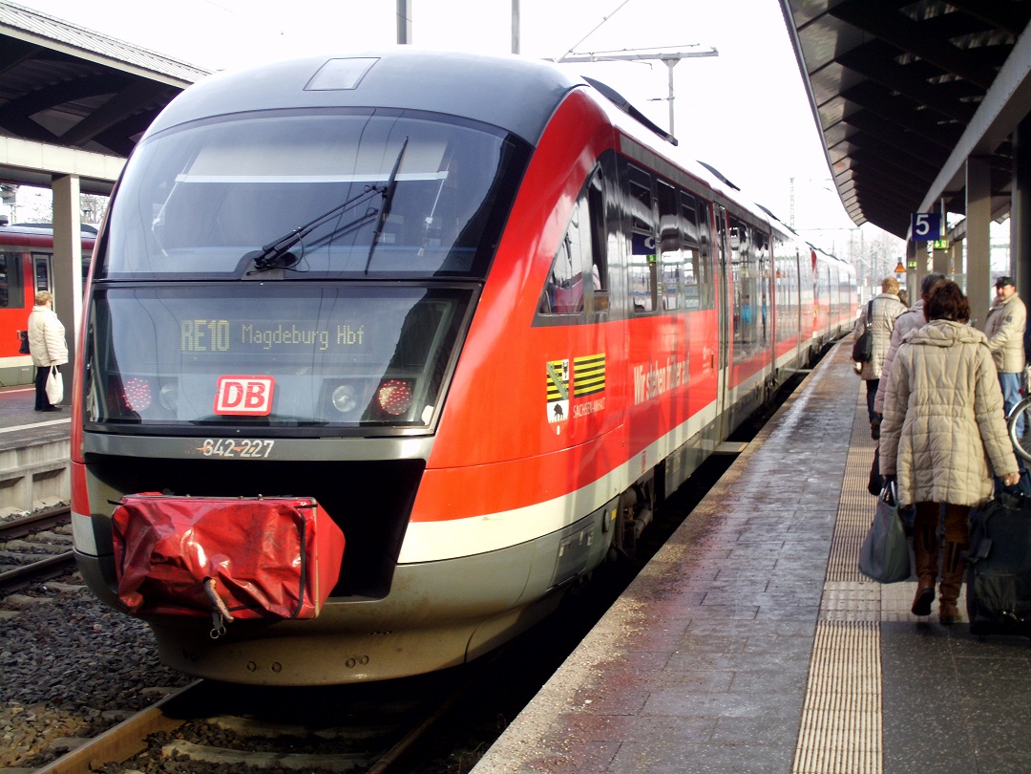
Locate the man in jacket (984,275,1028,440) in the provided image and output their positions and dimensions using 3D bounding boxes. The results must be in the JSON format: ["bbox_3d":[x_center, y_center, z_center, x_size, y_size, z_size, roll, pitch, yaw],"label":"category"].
[{"bbox_3d":[5.277,-0.313,20.200,0.470,1.766,0.550,-2,3,-30],"label":"man in jacket"}]

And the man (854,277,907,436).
[{"bbox_3d":[3.942,-0.307,20.100,0.600,1.726,0.480,0,3,11],"label":"man"}]

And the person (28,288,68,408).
[{"bbox_3d":[-6.325,-0.481,25.400,0.500,1.633,0.550,-2,3,-28],"label":"person"}]

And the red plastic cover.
[{"bbox_3d":[-1.361,0.782,8.885,0.950,0.550,0.550,0,3,11],"label":"red plastic cover"}]

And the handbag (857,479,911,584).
[{"bbox_3d":[1.799,0.701,9.150,0.175,0.490,0.310,-1,3,-21],"label":"handbag"}]

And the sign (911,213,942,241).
[{"bbox_3d":[7.093,-2.758,32.400,0.510,0.485,0.100,0,3,11],"label":"sign"}]

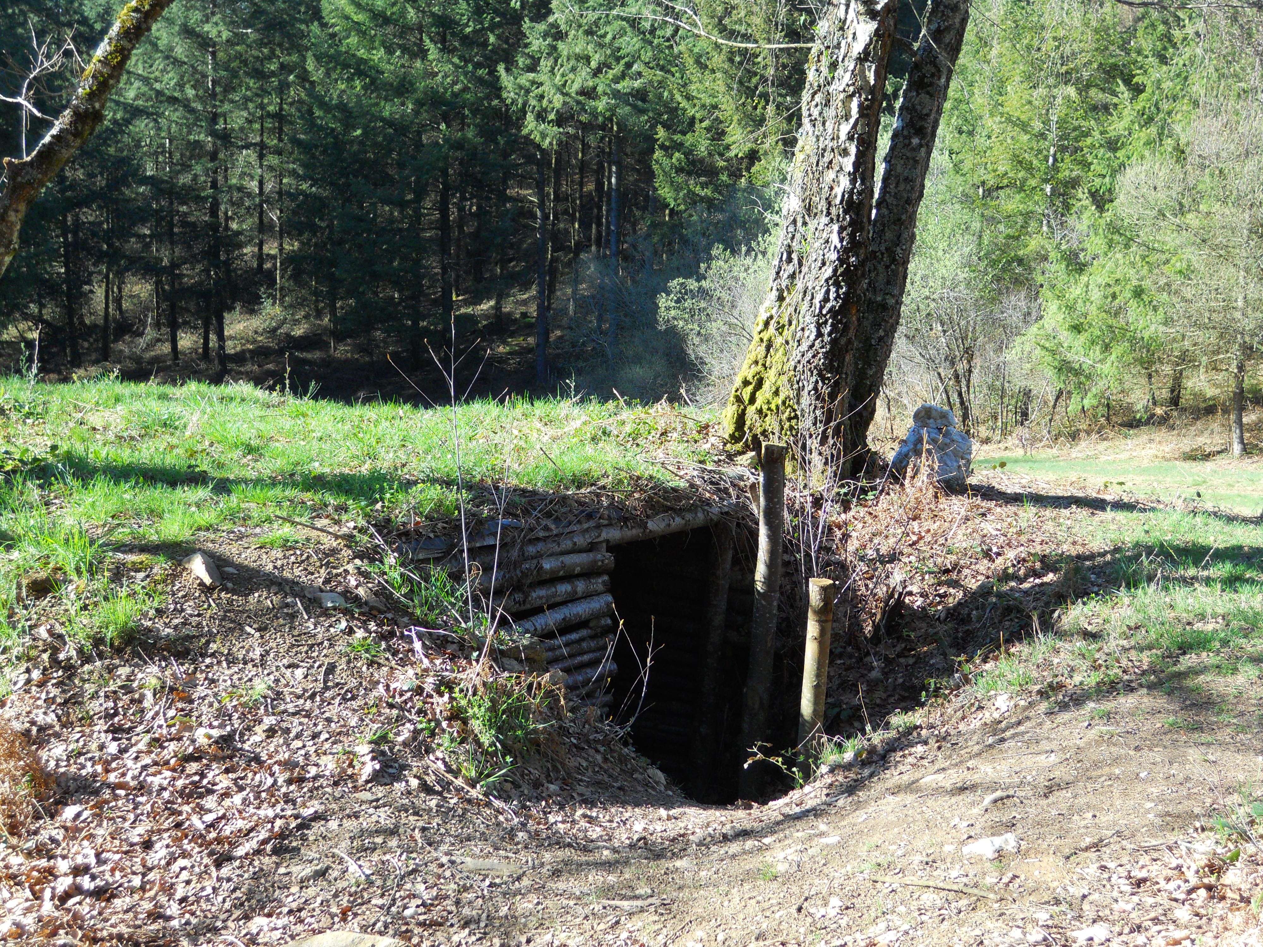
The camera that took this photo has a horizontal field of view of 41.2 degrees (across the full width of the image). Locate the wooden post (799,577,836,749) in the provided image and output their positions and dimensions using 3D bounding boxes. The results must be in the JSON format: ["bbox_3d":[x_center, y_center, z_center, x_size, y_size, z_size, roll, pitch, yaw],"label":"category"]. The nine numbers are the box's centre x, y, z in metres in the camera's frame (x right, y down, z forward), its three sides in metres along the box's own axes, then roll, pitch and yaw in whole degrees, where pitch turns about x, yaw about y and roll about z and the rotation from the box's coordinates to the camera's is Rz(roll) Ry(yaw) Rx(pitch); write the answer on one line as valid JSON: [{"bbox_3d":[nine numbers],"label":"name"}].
[{"bbox_3d":[0.748,0.856,6.900,0.105,0.842,0.105,4,5,0],"label":"wooden post"}]

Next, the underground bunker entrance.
[{"bbox_3d":[0.298,0.864,7.400,0.400,1.280,0.950,4,7,40],"label":"underground bunker entrance"}]

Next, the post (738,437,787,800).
[{"bbox_3d":[0.561,0.657,7.150,0.105,1.567,0.105,3,5,0],"label":"post"}]

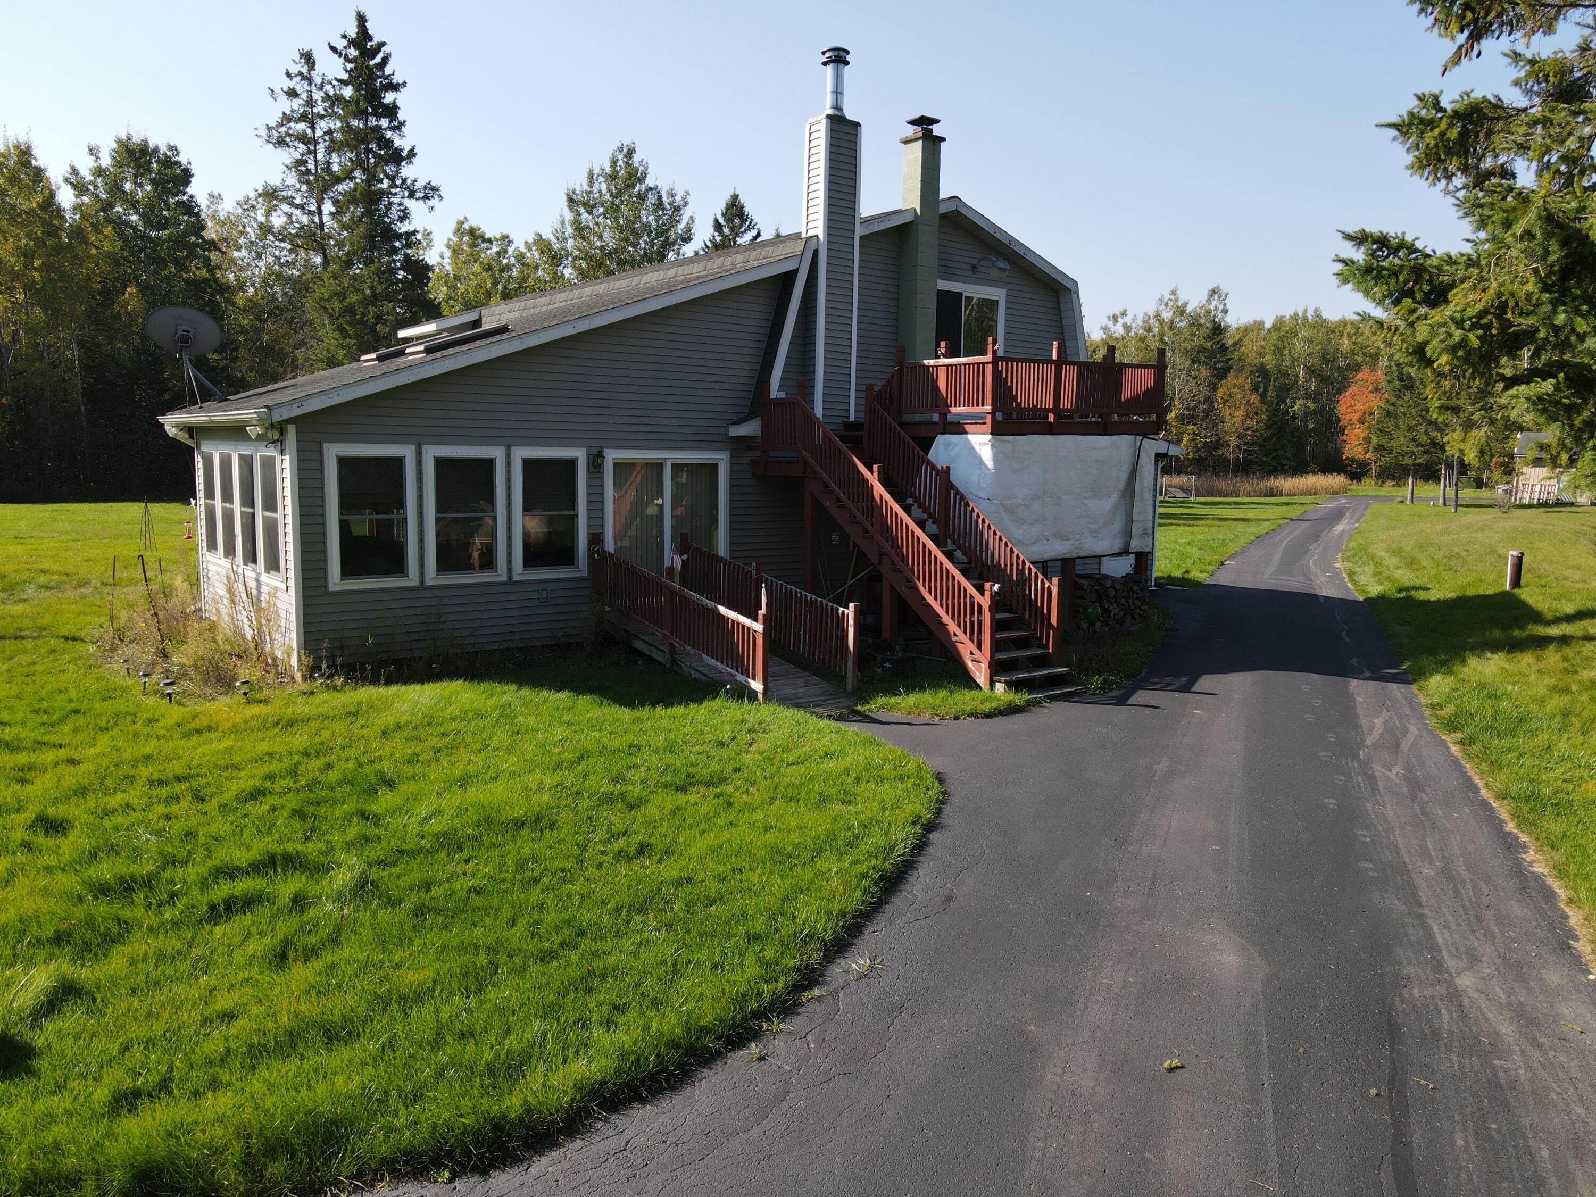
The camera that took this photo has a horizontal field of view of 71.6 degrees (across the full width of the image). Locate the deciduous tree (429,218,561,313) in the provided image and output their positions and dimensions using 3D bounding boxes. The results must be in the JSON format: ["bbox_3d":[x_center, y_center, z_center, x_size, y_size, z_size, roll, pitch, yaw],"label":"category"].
[{"bbox_3d":[-15.516,-12.328,56.916,6.600,14.021,6.600,-5,10,-39],"label":"deciduous tree"}]

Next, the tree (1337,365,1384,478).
[{"bbox_3d":[50.696,-15.543,99.693,4.400,10.614,4.400,-5,10,-39],"label":"tree"}]

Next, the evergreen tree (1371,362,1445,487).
[{"bbox_3d":[41.599,-11.368,75.635,5.200,9.716,5.200,-5,10,-39],"label":"evergreen tree"}]

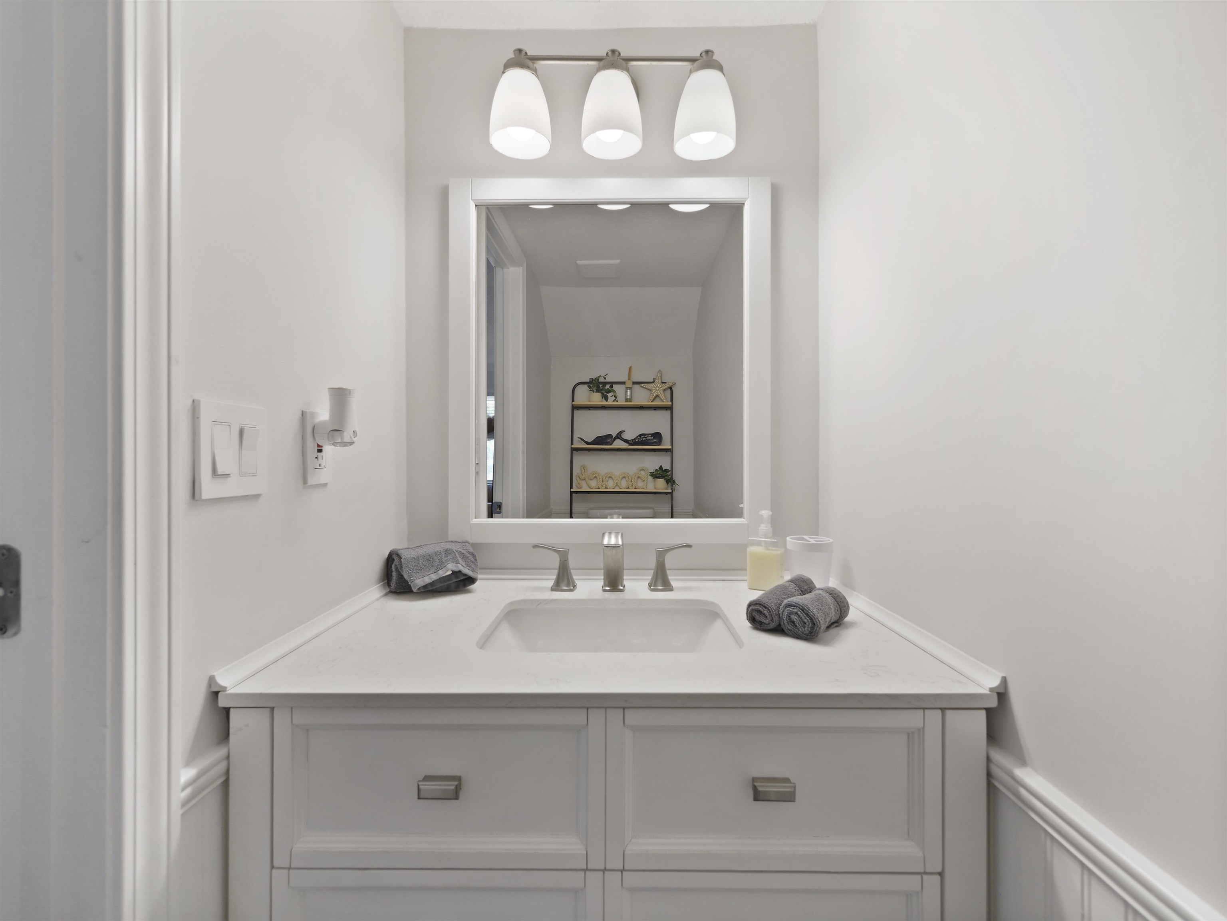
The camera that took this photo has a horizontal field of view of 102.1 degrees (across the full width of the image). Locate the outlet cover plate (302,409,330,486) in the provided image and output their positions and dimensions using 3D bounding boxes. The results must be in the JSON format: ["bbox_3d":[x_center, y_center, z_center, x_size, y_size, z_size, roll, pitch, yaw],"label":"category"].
[{"bbox_3d":[-0.484,-0.019,0.811,0.009,0.116,0.070,0,0,0],"label":"outlet cover plate"}]

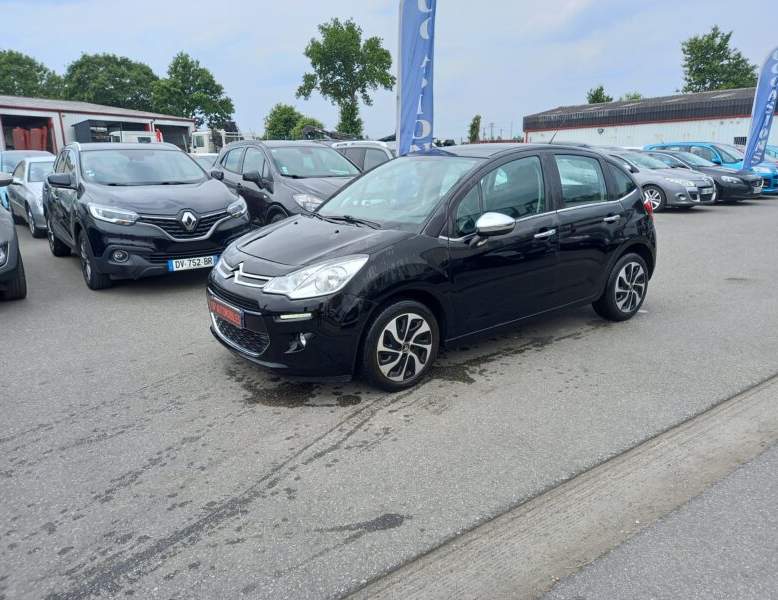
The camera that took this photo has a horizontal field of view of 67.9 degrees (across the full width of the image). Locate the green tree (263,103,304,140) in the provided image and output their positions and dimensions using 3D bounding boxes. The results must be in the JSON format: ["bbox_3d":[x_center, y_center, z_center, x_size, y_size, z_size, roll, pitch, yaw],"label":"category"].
[{"bbox_3d":[-9.876,-15.614,55.001,3.808,6.048,3.808,-3,15,-9],"label":"green tree"}]

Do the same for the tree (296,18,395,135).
[{"bbox_3d":[-3.253,-15.931,45.357,7.614,11.320,7.614,-2,14,-4],"label":"tree"}]

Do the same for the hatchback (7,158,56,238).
[{"bbox_3d":[-6.451,-2.169,11.608,1.770,1.440,4.100,-12,18,-37],"label":"hatchback"}]

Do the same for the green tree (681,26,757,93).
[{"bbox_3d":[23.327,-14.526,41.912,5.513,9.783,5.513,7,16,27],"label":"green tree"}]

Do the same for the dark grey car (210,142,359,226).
[{"bbox_3d":[-1.555,-1.739,9.352,1.840,1.650,4.280,-11,18,-35],"label":"dark grey car"}]

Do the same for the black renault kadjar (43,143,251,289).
[{"bbox_3d":[-3.454,-1.301,7.861,1.860,1.610,4.450,-11,18,-35],"label":"black renault kadjar"}]

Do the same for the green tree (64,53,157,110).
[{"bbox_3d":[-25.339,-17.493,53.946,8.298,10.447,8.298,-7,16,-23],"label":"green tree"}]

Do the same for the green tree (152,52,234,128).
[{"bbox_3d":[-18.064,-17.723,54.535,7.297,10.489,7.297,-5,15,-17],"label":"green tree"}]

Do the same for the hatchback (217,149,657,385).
[{"bbox_3d":[0.554,-0.492,4.717,3.950,1.525,1.760,-11,18,-35],"label":"hatchback"}]

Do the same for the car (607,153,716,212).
[{"bbox_3d":[6.202,-3.184,15.159,1.800,1.440,4.280,-11,18,-36],"label":"car"}]

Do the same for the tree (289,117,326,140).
[{"bbox_3d":[-7.317,-14.290,52.611,3.278,4.618,3.278,-2,15,-7],"label":"tree"}]

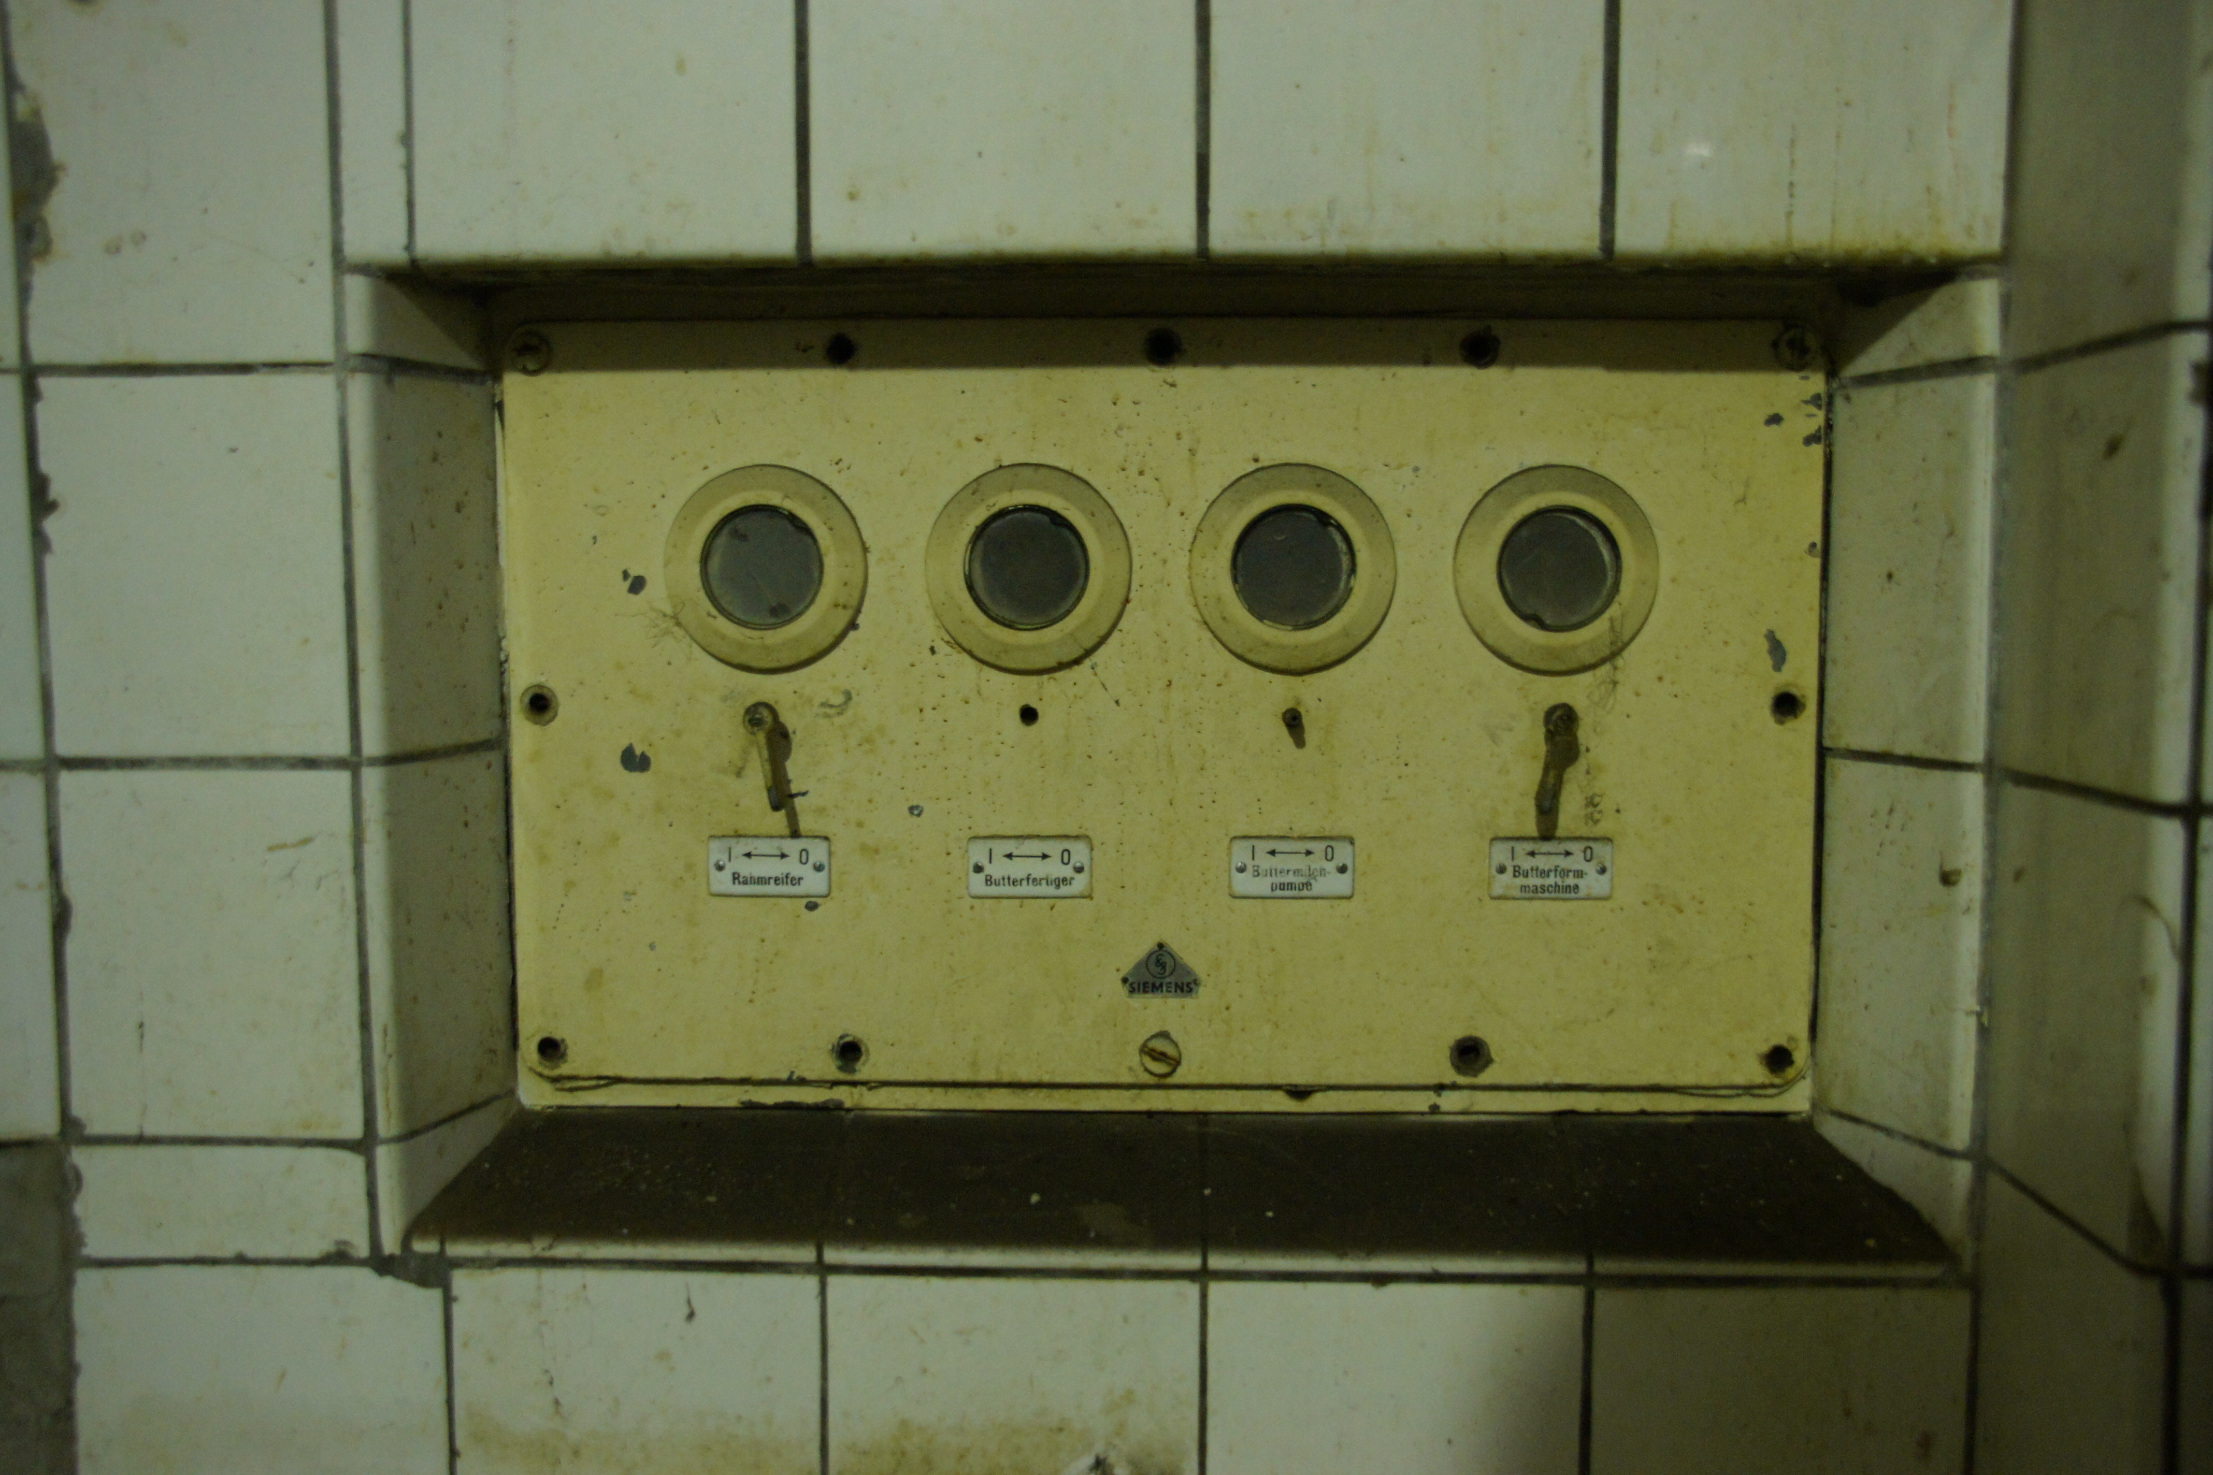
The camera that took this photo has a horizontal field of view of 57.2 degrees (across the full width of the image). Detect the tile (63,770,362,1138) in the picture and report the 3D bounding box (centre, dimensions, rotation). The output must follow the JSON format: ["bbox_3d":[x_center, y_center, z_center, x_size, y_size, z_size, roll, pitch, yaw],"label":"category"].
[{"bbox_3d":[-0.354,0.086,0.809,0.115,0.147,0.009,0,5,1],"label":"tile"}]

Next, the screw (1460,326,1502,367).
[{"bbox_3d":[0.154,-0.161,0.839,0.017,0.016,0.009,0,5,1],"label":"screw"}]

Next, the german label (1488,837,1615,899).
[{"bbox_3d":[0.190,0.056,0.867,0.052,0.026,0.003,0,5,2],"label":"german label"}]

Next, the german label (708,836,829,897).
[{"bbox_3d":[-0.143,0.055,0.862,0.052,0.026,0.003,0,5,1],"label":"german label"}]

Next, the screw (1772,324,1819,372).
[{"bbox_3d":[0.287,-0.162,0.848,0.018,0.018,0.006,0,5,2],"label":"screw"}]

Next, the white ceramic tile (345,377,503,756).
[{"bbox_3d":[-0.273,-0.070,0.820,0.015,0.147,0.068,2,5,19],"label":"white ceramic tile"}]

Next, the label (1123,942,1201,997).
[{"bbox_3d":[0.024,0.099,0.862,0.033,0.024,0.002,0,5,1],"label":"label"}]

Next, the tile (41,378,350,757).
[{"bbox_3d":[-0.360,-0.067,0.805,0.120,0.150,0.008,0,5,2],"label":"tile"}]

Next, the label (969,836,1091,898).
[{"bbox_3d":[-0.032,0.055,0.860,0.052,0.026,0.003,0,5,1],"label":"label"}]

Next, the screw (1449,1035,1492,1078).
[{"bbox_3d":[0.155,0.136,0.865,0.017,0.018,0.009,0,5,1],"label":"screw"}]

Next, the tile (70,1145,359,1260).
[{"bbox_3d":[-0.358,0.188,0.825,0.120,0.046,0.008,0,5,2],"label":"tile"}]

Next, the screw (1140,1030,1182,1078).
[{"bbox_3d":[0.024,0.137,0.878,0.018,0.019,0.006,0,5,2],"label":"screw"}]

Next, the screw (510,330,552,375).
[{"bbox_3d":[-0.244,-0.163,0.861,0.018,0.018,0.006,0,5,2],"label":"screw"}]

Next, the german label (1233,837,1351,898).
[{"bbox_3d":[0.080,0.056,0.870,0.053,0.026,0.003,0,5,2],"label":"german label"}]

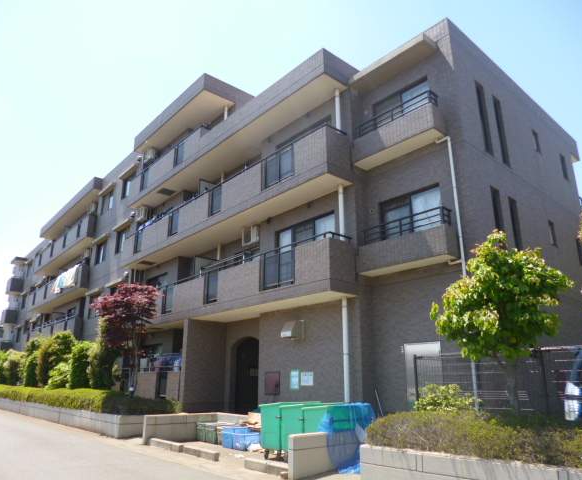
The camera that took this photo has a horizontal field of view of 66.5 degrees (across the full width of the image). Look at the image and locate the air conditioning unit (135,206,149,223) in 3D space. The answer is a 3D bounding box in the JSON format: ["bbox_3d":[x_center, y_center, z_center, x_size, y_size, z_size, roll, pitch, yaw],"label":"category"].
[{"bbox_3d":[-6.672,-1.118,19.916,0.294,0.548,0.761,15,-23,-39],"label":"air conditioning unit"}]

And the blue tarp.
[{"bbox_3d":[1.159,3.631,8.232,1.400,1.060,0.850,15,-23,-39],"label":"blue tarp"}]

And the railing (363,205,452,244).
[{"bbox_3d":[2.584,-0.215,10.027,0.365,0.396,2.132,15,-23,-39],"label":"railing"}]

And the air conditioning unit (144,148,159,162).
[{"bbox_3d":[-6.715,-4.101,21.358,0.310,0.600,0.820,15,-23,-39],"label":"air conditioning unit"}]

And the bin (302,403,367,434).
[{"bbox_3d":[0.731,3.247,7.370,0.970,0.970,0.620,15,-23,-39],"label":"bin"}]

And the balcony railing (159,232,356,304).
[{"bbox_3d":[-1.653,1.465,13.222,0.753,1.268,8.547,15,-23,-39],"label":"balcony railing"}]

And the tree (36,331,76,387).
[{"bbox_3d":[-10.878,5.724,20.443,1.643,3.063,1.643,9,-20,-26],"label":"tree"}]

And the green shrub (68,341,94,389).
[{"bbox_3d":[-8.309,5.152,17.450,0.933,2.348,0.933,8,-19,-23],"label":"green shrub"}]

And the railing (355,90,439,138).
[{"bbox_3d":[2.568,-2.925,10.899,0.345,0.365,2.182,15,-23,-39],"label":"railing"}]

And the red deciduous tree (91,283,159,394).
[{"bbox_3d":[-5.039,3.138,13.443,1.943,3.768,1.943,7,-19,-19],"label":"red deciduous tree"}]

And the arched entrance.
[{"bbox_3d":[-1.264,4.097,13.472,0.274,2.152,1.502,15,-23,-39],"label":"arched entrance"}]

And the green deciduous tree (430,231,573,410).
[{"bbox_3d":[2.668,1.158,5.542,1.651,2.700,1.651,-8,-19,24],"label":"green deciduous tree"}]

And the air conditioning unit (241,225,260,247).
[{"bbox_3d":[-1.143,-0.099,14.007,0.304,0.568,0.832,15,-23,-39],"label":"air conditioning unit"}]

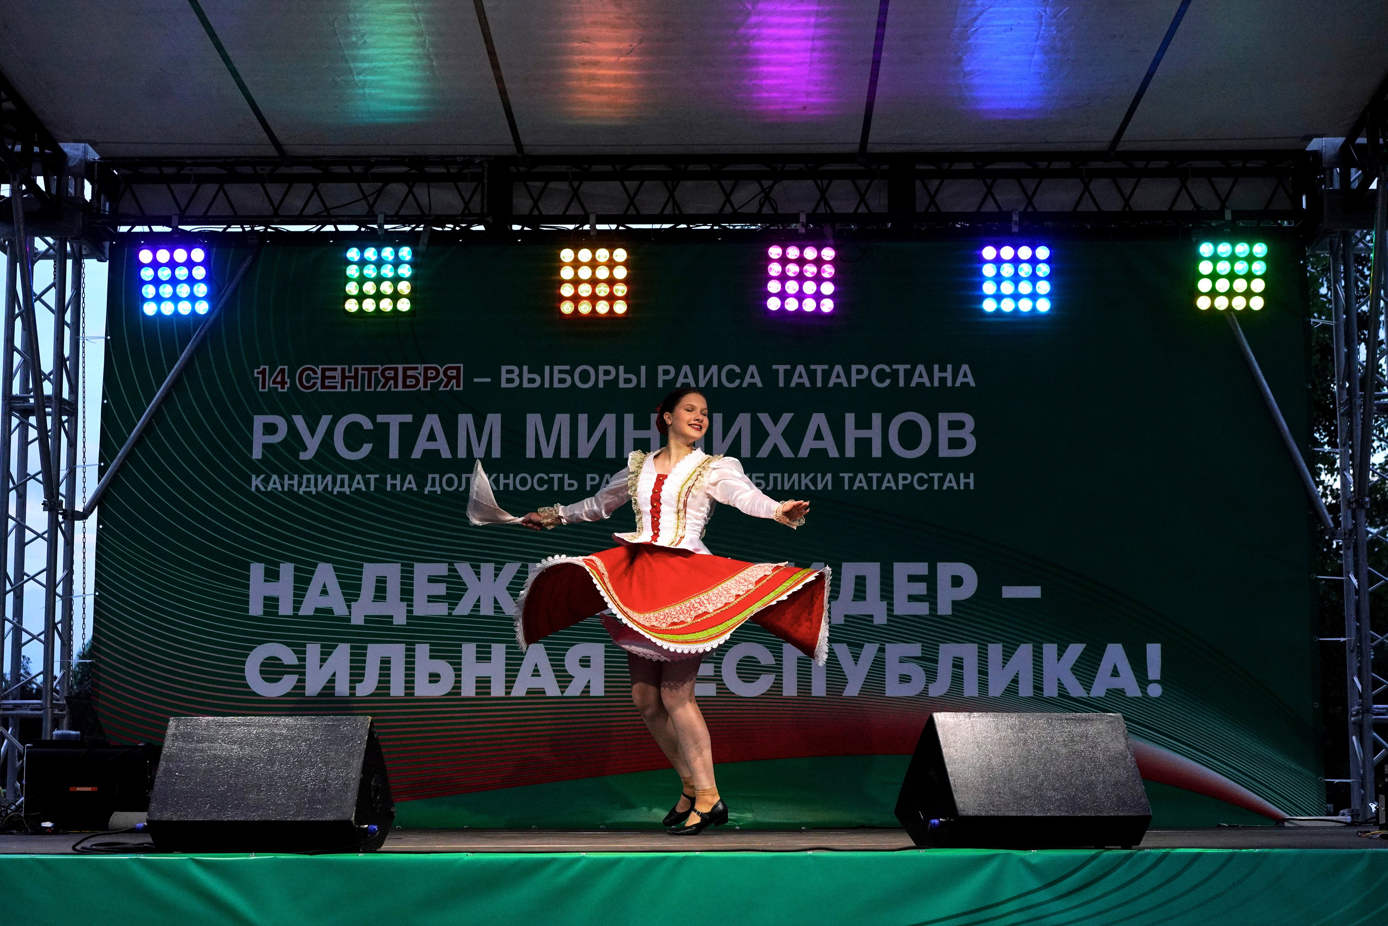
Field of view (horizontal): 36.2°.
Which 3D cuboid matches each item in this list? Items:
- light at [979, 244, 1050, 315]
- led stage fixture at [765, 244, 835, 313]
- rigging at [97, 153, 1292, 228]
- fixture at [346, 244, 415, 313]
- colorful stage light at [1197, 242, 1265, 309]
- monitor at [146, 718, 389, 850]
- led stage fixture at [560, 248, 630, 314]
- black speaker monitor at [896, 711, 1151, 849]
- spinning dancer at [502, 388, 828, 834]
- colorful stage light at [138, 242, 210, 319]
[{"bbox_3d":[1.580,-0.899,10.389,0.350,0.350,0.140,0,-6,1],"label":"light"},{"bbox_3d":[0.528,-0.906,10.456,0.350,0.350,0.140,0,-6,1],"label":"led stage fixture"},{"bbox_3d":[0.046,-1.331,10.650,6.000,0.345,0.345,0,-9,1],"label":"rigging"},{"bbox_3d":[-1.558,-0.907,10.493,0.350,0.350,0.140,-1,-9,3],"label":"fixture"},{"bbox_3d":[2.620,-0.910,10.344,0.350,0.350,0.140,0,11,-2],"label":"colorful stage light"},{"bbox_3d":[-1.228,0.942,6.225,0.600,0.382,0.494,-1,-9,5],"label":"monitor"},{"bbox_3d":[-0.496,-0.898,10.485,0.350,0.350,0.140,0,-7,0],"label":"led stage fixture"},{"bbox_3d":[0.954,0.927,6.213,0.600,0.382,0.494,2,-9,-14],"label":"black speaker monitor"},{"bbox_3d":[-0.096,0.544,8.000,1.200,1.685,0.950,-4,-10,23],"label":"spinning dancer"},{"bbox_3d":[-2.581,-0.902,10.536,0.350,0.350,0.140,0,12,3],"label":"colorful stage light"}]

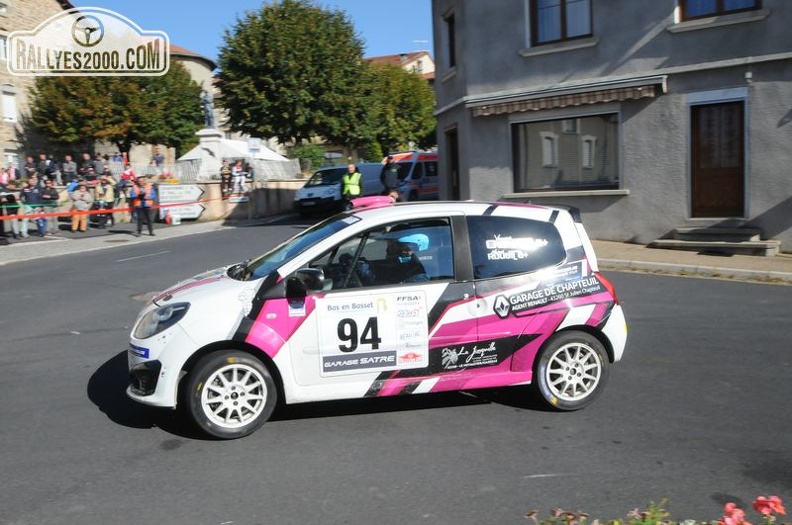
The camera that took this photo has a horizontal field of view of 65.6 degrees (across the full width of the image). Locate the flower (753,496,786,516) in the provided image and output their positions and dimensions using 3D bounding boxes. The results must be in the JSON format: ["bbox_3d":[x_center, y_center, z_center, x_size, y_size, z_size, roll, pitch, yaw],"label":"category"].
[{"bbox_3d":[0.911,0.595,1.500,0.080,0.045,0.060,2,8,31],"label":"flower"}]

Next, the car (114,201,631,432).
[{"bbox_3d":[-0.155,0.293,4.920,3.620,1.470,1.690,-2,7,-11],"label":"car"}]

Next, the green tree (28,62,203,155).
[{"bbox_3d":[-12.727,-6.603,28.000,7.600,6.200,6.800,-5,7,-24],"label":"green tree"}]

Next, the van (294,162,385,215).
[{"bbox_3d":[-2.080,-2.900,24.000,1.900,1.950,4.800,0,7,17],"label":"van"}]

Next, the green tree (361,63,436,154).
[{"bbox_3d":[0.142,-7.855,35.000,5.800,7.100,5.600,-2,6,0],"label":"green tree"}]

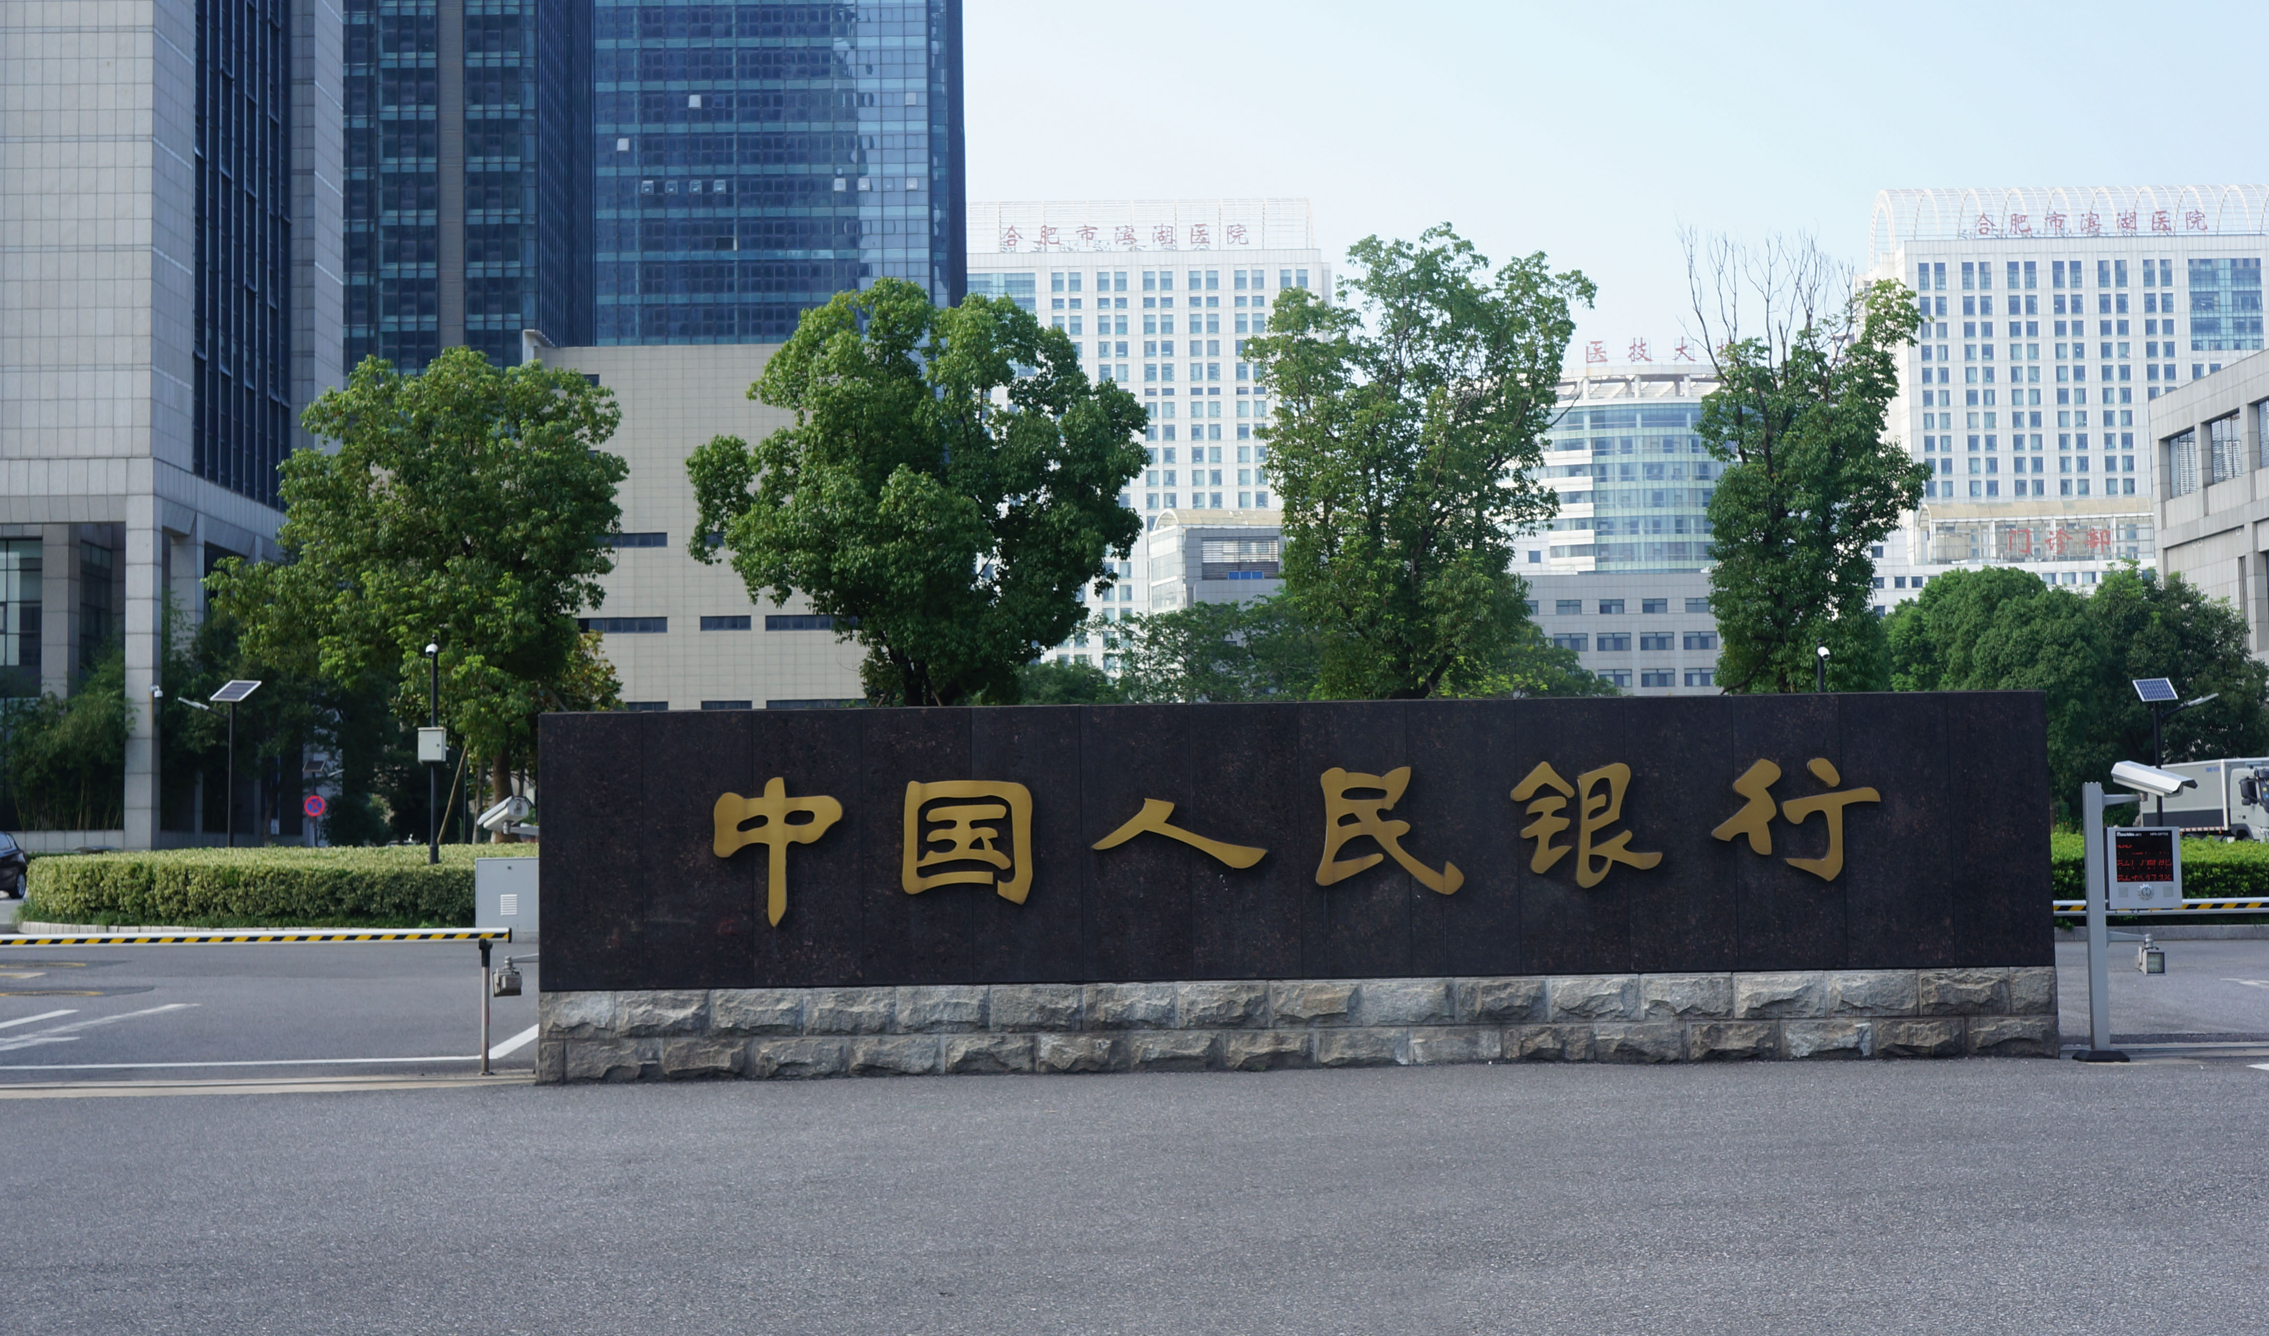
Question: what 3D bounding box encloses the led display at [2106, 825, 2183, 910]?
[{"bbox_3d":[5.655,1.122,14.800,0.405,0.455,0.090,-1,-4,-5],"label":"led display"}]

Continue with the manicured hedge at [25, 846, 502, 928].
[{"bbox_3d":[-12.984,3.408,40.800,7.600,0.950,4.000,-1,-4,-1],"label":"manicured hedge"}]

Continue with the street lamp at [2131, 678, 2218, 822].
[{"bbox_3d":[19.648,2.035,50.000,1.600,3.800,0.700,-2,-4,16],"label":"street lamp"}]

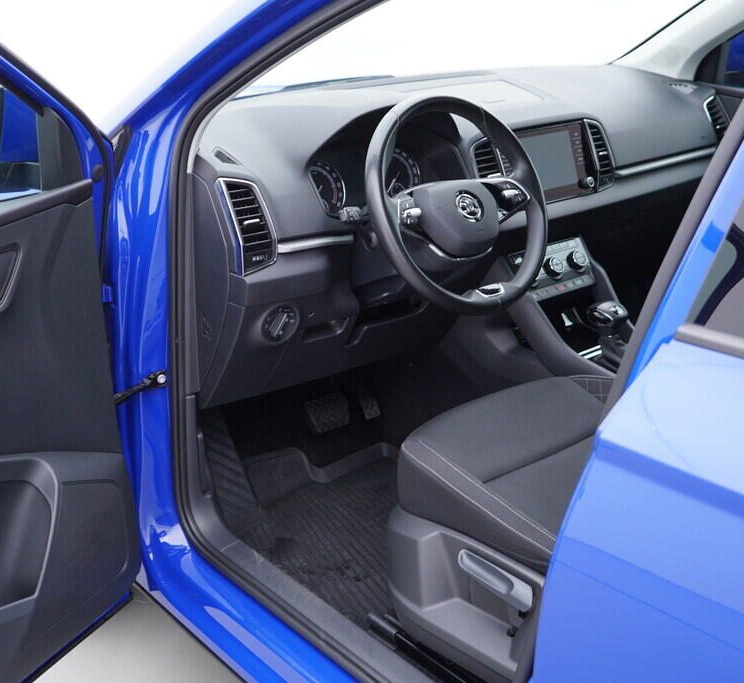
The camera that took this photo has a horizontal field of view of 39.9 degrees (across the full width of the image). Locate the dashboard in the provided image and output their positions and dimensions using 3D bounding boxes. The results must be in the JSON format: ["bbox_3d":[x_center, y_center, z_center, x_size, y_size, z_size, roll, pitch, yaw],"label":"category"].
[{"bbox_3d":[0.204,-0.305,2.150,1.440,0.475,0.460,-17,25,-37],"label":"dashboard"}]

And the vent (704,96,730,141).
[{"bbox_3d":[0.801,-0.494,2.402,0.076,0.155,0.040,-17,3,-37],"label":"vent"}]

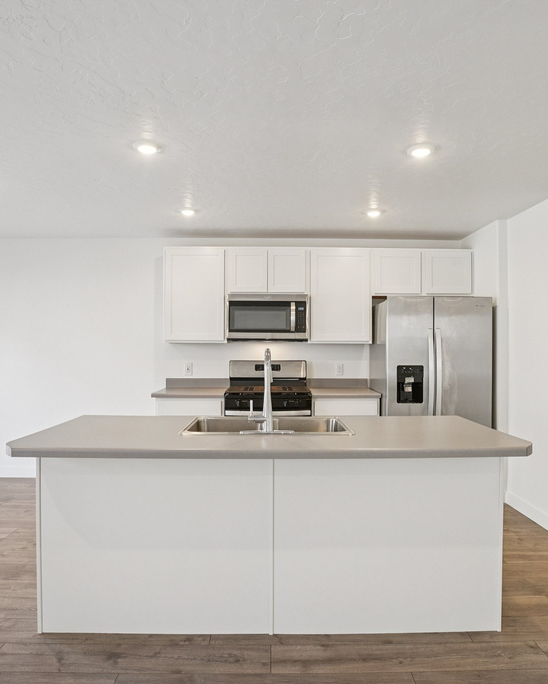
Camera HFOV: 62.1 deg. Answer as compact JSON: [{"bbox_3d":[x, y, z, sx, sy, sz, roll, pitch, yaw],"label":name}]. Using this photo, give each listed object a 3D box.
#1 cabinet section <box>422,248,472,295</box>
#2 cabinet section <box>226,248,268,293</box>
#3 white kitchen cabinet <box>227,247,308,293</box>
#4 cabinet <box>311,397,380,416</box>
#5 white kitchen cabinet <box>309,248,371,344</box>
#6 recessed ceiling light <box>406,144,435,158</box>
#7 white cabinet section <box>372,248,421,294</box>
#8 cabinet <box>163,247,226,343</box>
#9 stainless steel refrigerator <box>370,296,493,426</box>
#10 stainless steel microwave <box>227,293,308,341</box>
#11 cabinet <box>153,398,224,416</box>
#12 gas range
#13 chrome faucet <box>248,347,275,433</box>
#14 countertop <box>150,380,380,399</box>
[{"bbox_3d":[1.669,-0.660,4.493,0.484,0.455,0.324,0,0,-1],"label":"cabinet section"},{"bbox_3d":[-0.252,-0.669,4.461,0.388,0.455,0.324,0,0,-1],"label":"cabinet section"},{"bbox_3d":[-0.068,-0.680,4.448,0.768,0.447,0.320,0,-1,0],"label":"white kitchen cabinet"},{"bbox_3d":[0.634,0.931,4.305,0.600,0.878,0.610,0,0,0],"label":"cabinet"},{"bbox_3d":[0.628,-0.434,4.450,0.600,0.913,0.330,0,0,0],"label":"white kitchen cabinet"},{"bbox_3d":[0.821,-1.077,2.559,0.158,0.020,0.158,0,-1,0],"label":"recessed ceiling light"},{"bbox_3d":[1.181,-0.663,4.485,0.491,0.455,0.324,0,0,-1],"label":"white cabinet section"},{"bbox_3d":[-0.739,-0.443,4.450,0.600,0.913,0.330,0,0,0],"label":"cabinet"},{"bbox_3d":[1.365,0.501,4.157,0.874,1.745,0.820,0,-1,0],"label":"stainless steel refrigerator"},{"bbox_3d":[-0.055,-0.226,4.420,0.757,0.432,0.390,0,0,0],"label":"stainless steel microwave"},{"bbox_3d":[-0.752,0.931,4.258,0.608,0.876,0.620,0,-1,0],"label":"cabinet"},{"bbox_3d":[-0.050,0.778,4.250,0.760,1.182,0.700,0,0,0],"label":"gas range"},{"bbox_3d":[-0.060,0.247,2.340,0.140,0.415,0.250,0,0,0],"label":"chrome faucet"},{"bbox_3d":[-0.064,0.432,4.300,2.010,0.125,0.635,0,0,0],"label":"countertop"}]

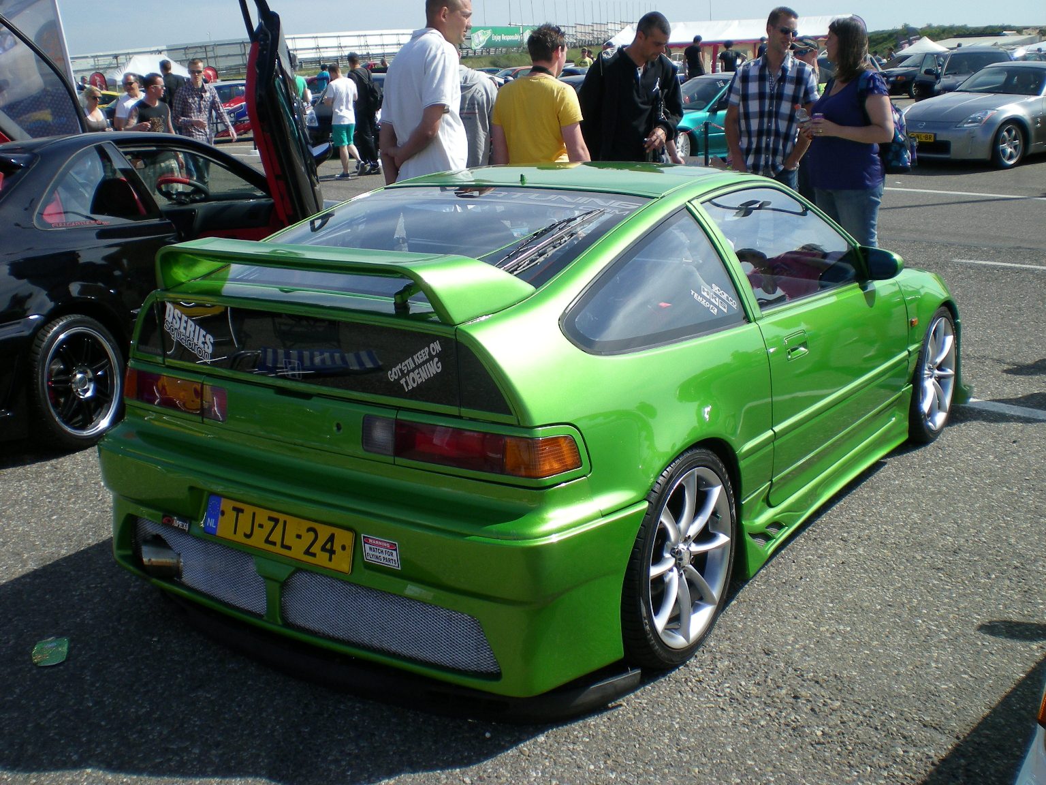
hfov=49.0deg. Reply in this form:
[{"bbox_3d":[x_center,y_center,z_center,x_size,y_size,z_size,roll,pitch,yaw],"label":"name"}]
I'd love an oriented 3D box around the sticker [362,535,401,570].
[{"bbox_3d":[-0.335,0.377,2.715,0.110,0.070,0.005,8,22,33],"label":"sticker"}]

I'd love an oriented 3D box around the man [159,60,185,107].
[{"bbox_3d":[-5.440,-4.282,18.039,0.520,1.800,0.360,-10,18,-28],"label":"man"}]

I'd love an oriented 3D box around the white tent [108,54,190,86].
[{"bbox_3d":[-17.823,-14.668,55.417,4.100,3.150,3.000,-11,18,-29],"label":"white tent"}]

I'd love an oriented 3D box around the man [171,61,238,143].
[{"bbox_3d":[-3.603,-2.825,12.939,0.660,1.800,0.440,-11,18,-30],"label":"man"}]

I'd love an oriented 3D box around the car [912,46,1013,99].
[{"bbox_3d":[9.059,-6.149,22.880,1.700,1.400,4.000,4,16,20],"label":"car"}]

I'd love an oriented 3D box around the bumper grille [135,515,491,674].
[{"bbox_3d":[-0.609,0.502,2.931,1.290,0.190,0.090,9,19,34],"label":"bumper grille"}]

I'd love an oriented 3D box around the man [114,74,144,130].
[{"bbox_3d":[-4.079,-2.489,12.227,0.520,1.770,0.330,-6,16,-16],"label":"man"}]

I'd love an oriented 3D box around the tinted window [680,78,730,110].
[{"bbox_3d":[2.499,-4.306,16.600,0.720,0.120,1.280,-44,29,-13],"label":"tinted window"}]

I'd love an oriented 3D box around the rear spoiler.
[{"bbox_3d":[-0.489,-0.313,2.929,1.000,0.150,0.345,9,18,34],"label":"rear spoiler"}]

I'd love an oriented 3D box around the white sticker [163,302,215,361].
[{"bbox_3d":[-0.890,-0.161,3.065,0.200,0.085,0.005,30,29,26],"label":"white sticker"}]

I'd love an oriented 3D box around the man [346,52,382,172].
[{"bbox_3d":[-2.421,-4.301,17.739,0.430,1.800,0.490,13,21,43],"label":"man"}]

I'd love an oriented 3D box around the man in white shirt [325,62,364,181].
[{"bbox_3d":[-2.679,-4.055,17.224,0.500,1.690,0.440,-14,20,-38],"label":"man in white shirt"}]

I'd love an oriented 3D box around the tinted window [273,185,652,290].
[{"bbox_3d":[-0.269,-0.453,3.224,1.020,0.090,0.850,9,30,34],"label":"tinted window"}]

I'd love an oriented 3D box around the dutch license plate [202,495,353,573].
[{"bbox_3d":[-0.624,0.353,2.906,0.520,0.110,0.012,9,2,34],"label":"dutch license plate"}]

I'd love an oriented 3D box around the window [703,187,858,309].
[{"bbox_3d":[0.871,-0.485,3.711,0.060,0.390,0.960,-23,-1,37],"label":"window"}]

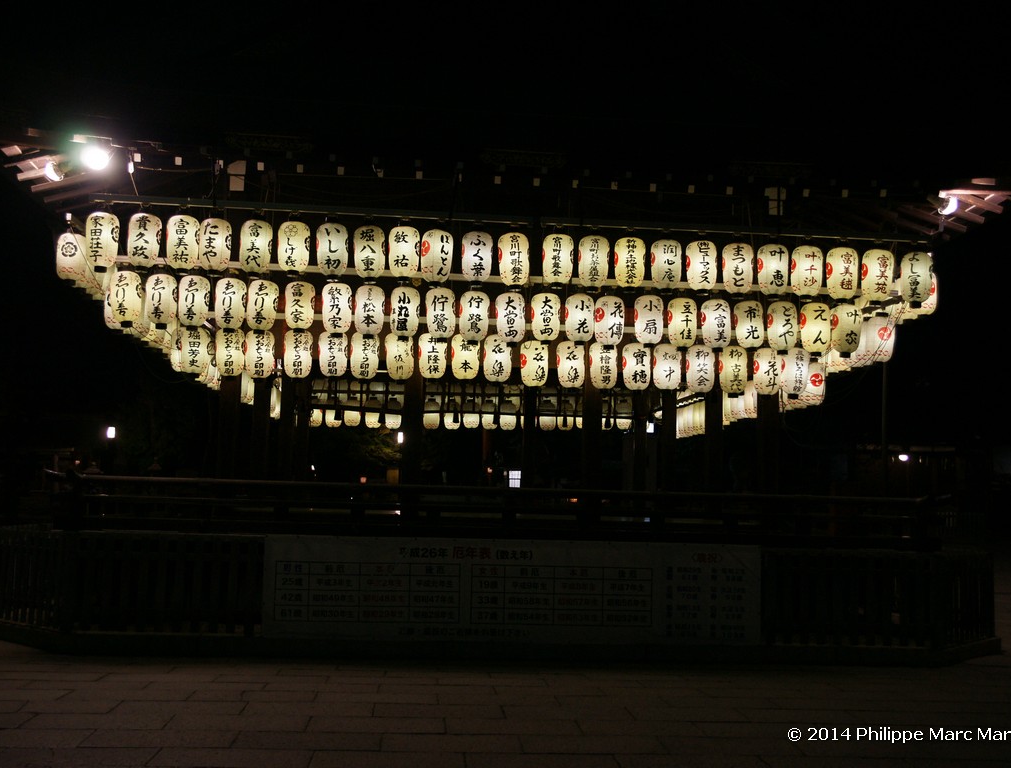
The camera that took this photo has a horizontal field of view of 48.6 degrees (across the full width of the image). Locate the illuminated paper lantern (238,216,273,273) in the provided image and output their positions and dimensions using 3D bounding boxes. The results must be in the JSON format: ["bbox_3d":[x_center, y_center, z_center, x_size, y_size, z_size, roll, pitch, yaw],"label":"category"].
[{"bbox_3d":[-2.525,-1.397,11.327,0.335,0.585,0.335,2,-5,-4],"label":"illuminated paper lantern"}]

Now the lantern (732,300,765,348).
[{"bbox_3d":[2.435,-0.585,11.193,0.295,0.510,0.295,2,-5,-5],"label":"lantern"}]

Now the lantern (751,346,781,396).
[{"bbox_3d":[3.050,-0.139,13.002,0.335,0.570,0.335,3,-6,-11],"label":"lantern"}]

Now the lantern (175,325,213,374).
[{"bbox_3d":[-3.351,-0.363,12.116,0.335,0.585,0.335,2,-5,-4],"label":"lantern"}]

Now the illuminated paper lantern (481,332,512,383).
[{"bbox_3d":[-0.092,-0.286,12.822,0.310,0.540,0.310,2,-6,-4],"label":"illuminated paper lantern"}]

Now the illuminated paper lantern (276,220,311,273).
[{"bbox_3d":[-1.962,-1.267,10.391,0.295,0.510,0.295,2,-5,-5],"label":"illuminated paper lantern"}]

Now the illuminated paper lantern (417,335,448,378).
[{"bbox_3d":[-0.827,-0.331,12.767,0.310,0.540,0.310,2,-6,-4],"label":"illuminated paper lantern"}]

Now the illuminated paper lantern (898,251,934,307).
[{"bbox_3d":[4.412,-1.132,12.007,0.330,0.560,0.330,2,-6,-4],"label":"illuminated paper lantern"}]

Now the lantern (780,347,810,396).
[{"bbox_3d":[3.272,-0.141,12.608,0.335,0.585,0.335,2,-5,-4],"label":"lantern"}]

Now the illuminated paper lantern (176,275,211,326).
[{"bbox_3d":[-3.328,-0.891,12.015,0.310,0.540,0.310,2,-6,-4],"label":"illuminated paper lantern"}]

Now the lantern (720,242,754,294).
[{"bbox_3d":[2.498,-1.229,12.010,0.335,0.570,0.335,1,-6,9],"label":"lantern"}]

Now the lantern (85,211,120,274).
[{"bbox_3d":[-3.682,-1.304,10.238,0.295,0.510,0.295,2,-5,-5],"label":"lantern"}]

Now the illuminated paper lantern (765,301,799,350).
[{"bbox_3d":[3.096,-0.643,12.509,0.310,0.540,0.310,2,-6,-4],"label":"illuminated paper lantern"}]

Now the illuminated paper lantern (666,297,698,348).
[{"bbox_3d":[1.764,-0.602,11.133,0.295,0.510,0.295,2,-5,-5],"label":"illuminated paper lantern"}]

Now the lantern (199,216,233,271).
[{"bbox_3d":[-2.977,-1.429,11.508,0.330,0.560,0.330,2,-6,-4],"label":"lantern"}]

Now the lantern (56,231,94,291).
[{"bbox_3d":[-5.129,-1.504,13.303,0.350,0.620,0.350,2,-6,-5],"label":"lantern"}]

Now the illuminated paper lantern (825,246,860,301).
[{"bbox_3d":[3.647,-1.178,12.094,0.335,0.570,0.335,2,-6,-7],"label":"illuminated paper lantern"}]

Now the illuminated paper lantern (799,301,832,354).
[{"bbox_3d":[3.491,-0.630,12.582,0.335,0.570,0.335,3,-6,-9],"label":"illuminated paper lantern"}]

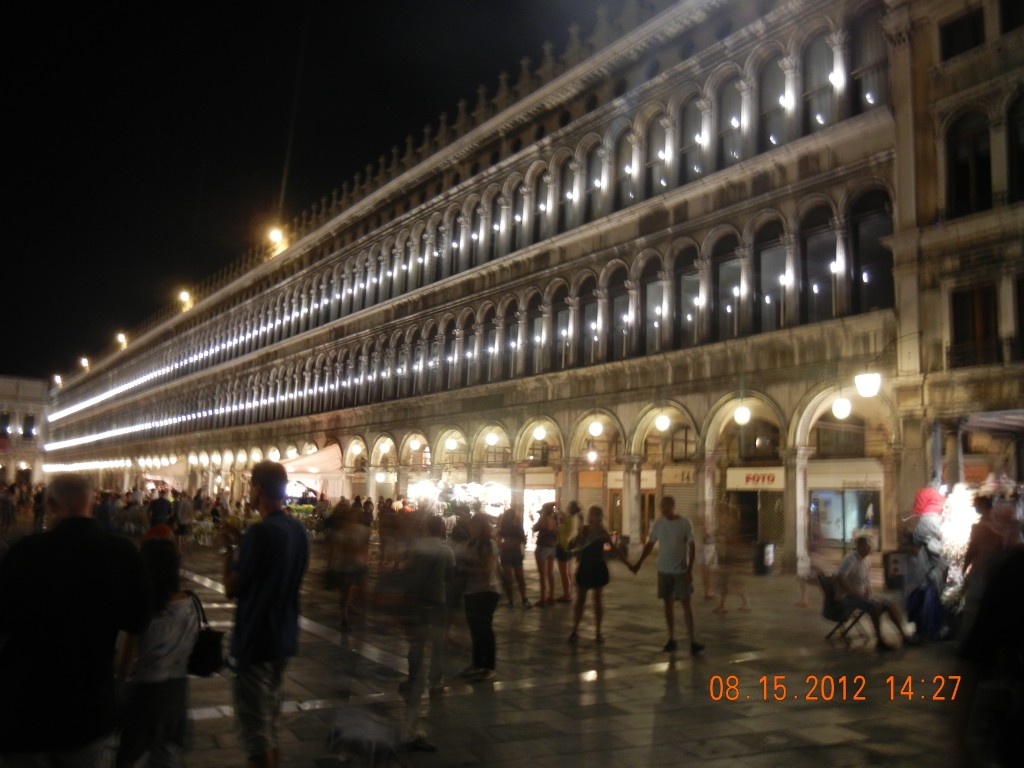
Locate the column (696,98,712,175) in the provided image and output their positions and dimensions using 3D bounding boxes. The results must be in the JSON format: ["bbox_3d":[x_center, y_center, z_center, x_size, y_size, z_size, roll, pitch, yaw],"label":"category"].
[{"bbox_3d":[5.613,-7.236,25.934,0.360,2.430,0.360,2,-8,0],"label":"column"}]

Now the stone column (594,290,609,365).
[{"bbox_3d":[2.952,-1.944,29.058,0.360,2.560,0.360,7,-10,-34],"label":"stone column"}]

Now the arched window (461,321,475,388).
[{"bbox_3d":[-1.749,-1.333,36.688,0.323,3.010,1.071,8,-10,-34],"label":"arched window"}]

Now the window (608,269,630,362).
[{"bbox_3d":[3.413,-2.246,28.520,0.260,2.970,1.070,7,-10,-34],"label":"window"}]

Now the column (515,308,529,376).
[{"bbox_3d":[0.347,-1.463,32.936,0.383,2.617,0.383,7,-10,-34],"label":"column"}]

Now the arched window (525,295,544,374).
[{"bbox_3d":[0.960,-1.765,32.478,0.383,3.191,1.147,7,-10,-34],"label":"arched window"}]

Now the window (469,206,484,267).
[{"bbox_3d":[-1.478,-6.028,36.578,0.250,2.720,1.060,7,-10,-34],"label":"window"}]

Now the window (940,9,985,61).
[{"bbox_3d":[9.943,-7.700,19.568,0.200,0.887,0.981,7,-10,-34],"label":"window"}]

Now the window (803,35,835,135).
[{"bbox_3d":[8.076,-7.913,23.480,0.323,2.777,1.071,8,-10,-34],"label":"window"}]

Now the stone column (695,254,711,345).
[{"bbox_3d":[5.518,-2.384,25.314,0.360,2.560,0.360,7,-10,-34],"label":"stone column"}]

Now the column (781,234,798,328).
[{"bbox_3d":[7.203,-2.622,22.899,0.383,2.607,0.383,7,-10,-34],"label":"column"}]

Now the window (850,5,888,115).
[{"bbox_3d":[8.766,-7.867,21.598,0.250,2.800,1.060,7,-10,-34],"label":"window"}]

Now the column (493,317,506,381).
[{"bbox_3d":[-0.510,-1.356,34.640,0.394,2.626,0.394,2,-8,0],"label":"column"}]

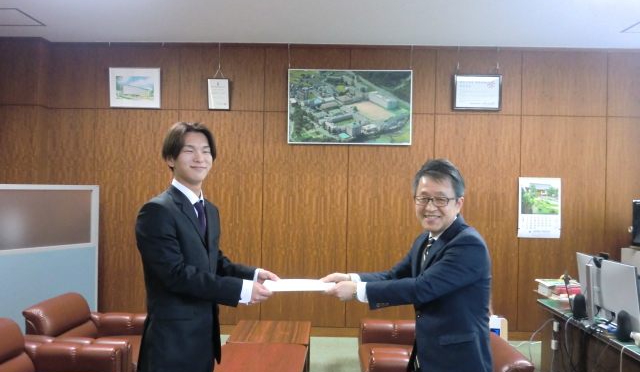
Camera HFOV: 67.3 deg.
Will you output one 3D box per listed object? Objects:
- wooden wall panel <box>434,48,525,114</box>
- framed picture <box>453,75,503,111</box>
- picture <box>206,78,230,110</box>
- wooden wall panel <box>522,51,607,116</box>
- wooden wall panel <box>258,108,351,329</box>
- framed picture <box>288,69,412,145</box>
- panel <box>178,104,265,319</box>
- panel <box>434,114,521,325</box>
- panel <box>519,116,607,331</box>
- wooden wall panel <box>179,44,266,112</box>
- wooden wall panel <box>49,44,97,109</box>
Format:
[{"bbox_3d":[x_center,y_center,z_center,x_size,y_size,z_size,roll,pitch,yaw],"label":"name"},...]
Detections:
[{"bbox_3d":[1.653,-1.091,5.009,0.891,0.697,0.030,1,-1,1],"label":"wooden wall panel"},{"bbox_3d":[1.636,-0.965,4.983,0.498,0.366,0.030,1,-1,1],"label":"framed picture"},{"bbox_3d":[-1.058,-0.959,5.032,0.235,0.334,0.025,1,-1,1],"label":"picture"},{"bbox_3d":[2.525,-1.058,4.970,0.882,0.683,0.050,1,0,1],"label":"wooden wall panel"},{"bbox_3d":[-0.155,0.348,5.001,0.882,2.224,0.050,1,0,1],"label":"wooden wall panel"},{"bbox_3d":[0.315,-0.819,5.003,1.287,0.785,0.030,1,-1,1],"label":"framed picture"},{"bbox_3d":[-1.047,0.330,5.036,0.890,2.242,0.030,1,-1,1],"label":"panel"},{"bbox_3d":[1.614,0.380,4.981,0.882,2.224,0.050,1,0,1],"label":"panel"},{"bbox_3d":[2.499,0.395,4.971,0.882,2.224,0.050,1,0,1],"label":"panel"},{"bbox_3d":[-1.028,-1.137,5.053,0.893,0.693,0.030,1,-1,1],"label":"wooden wall panel"},{"bbox_3d":[-2.607,-1.160,5.079,0.506,0.683,0.030,1,-1,1],"label":"wooden wall panel"}]

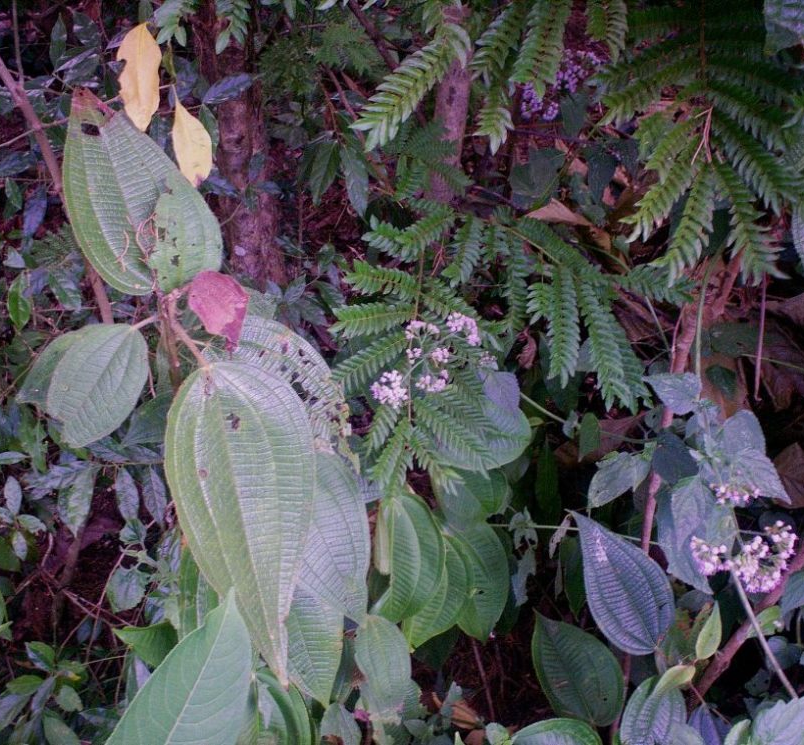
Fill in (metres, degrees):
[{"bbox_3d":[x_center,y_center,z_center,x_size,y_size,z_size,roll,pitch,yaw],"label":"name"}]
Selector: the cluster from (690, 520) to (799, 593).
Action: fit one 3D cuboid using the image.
[{"bbox_3d":[0.297,0.160,0.900,0.094,0.062,0.062,11,30,20],"label":"cluster"}]

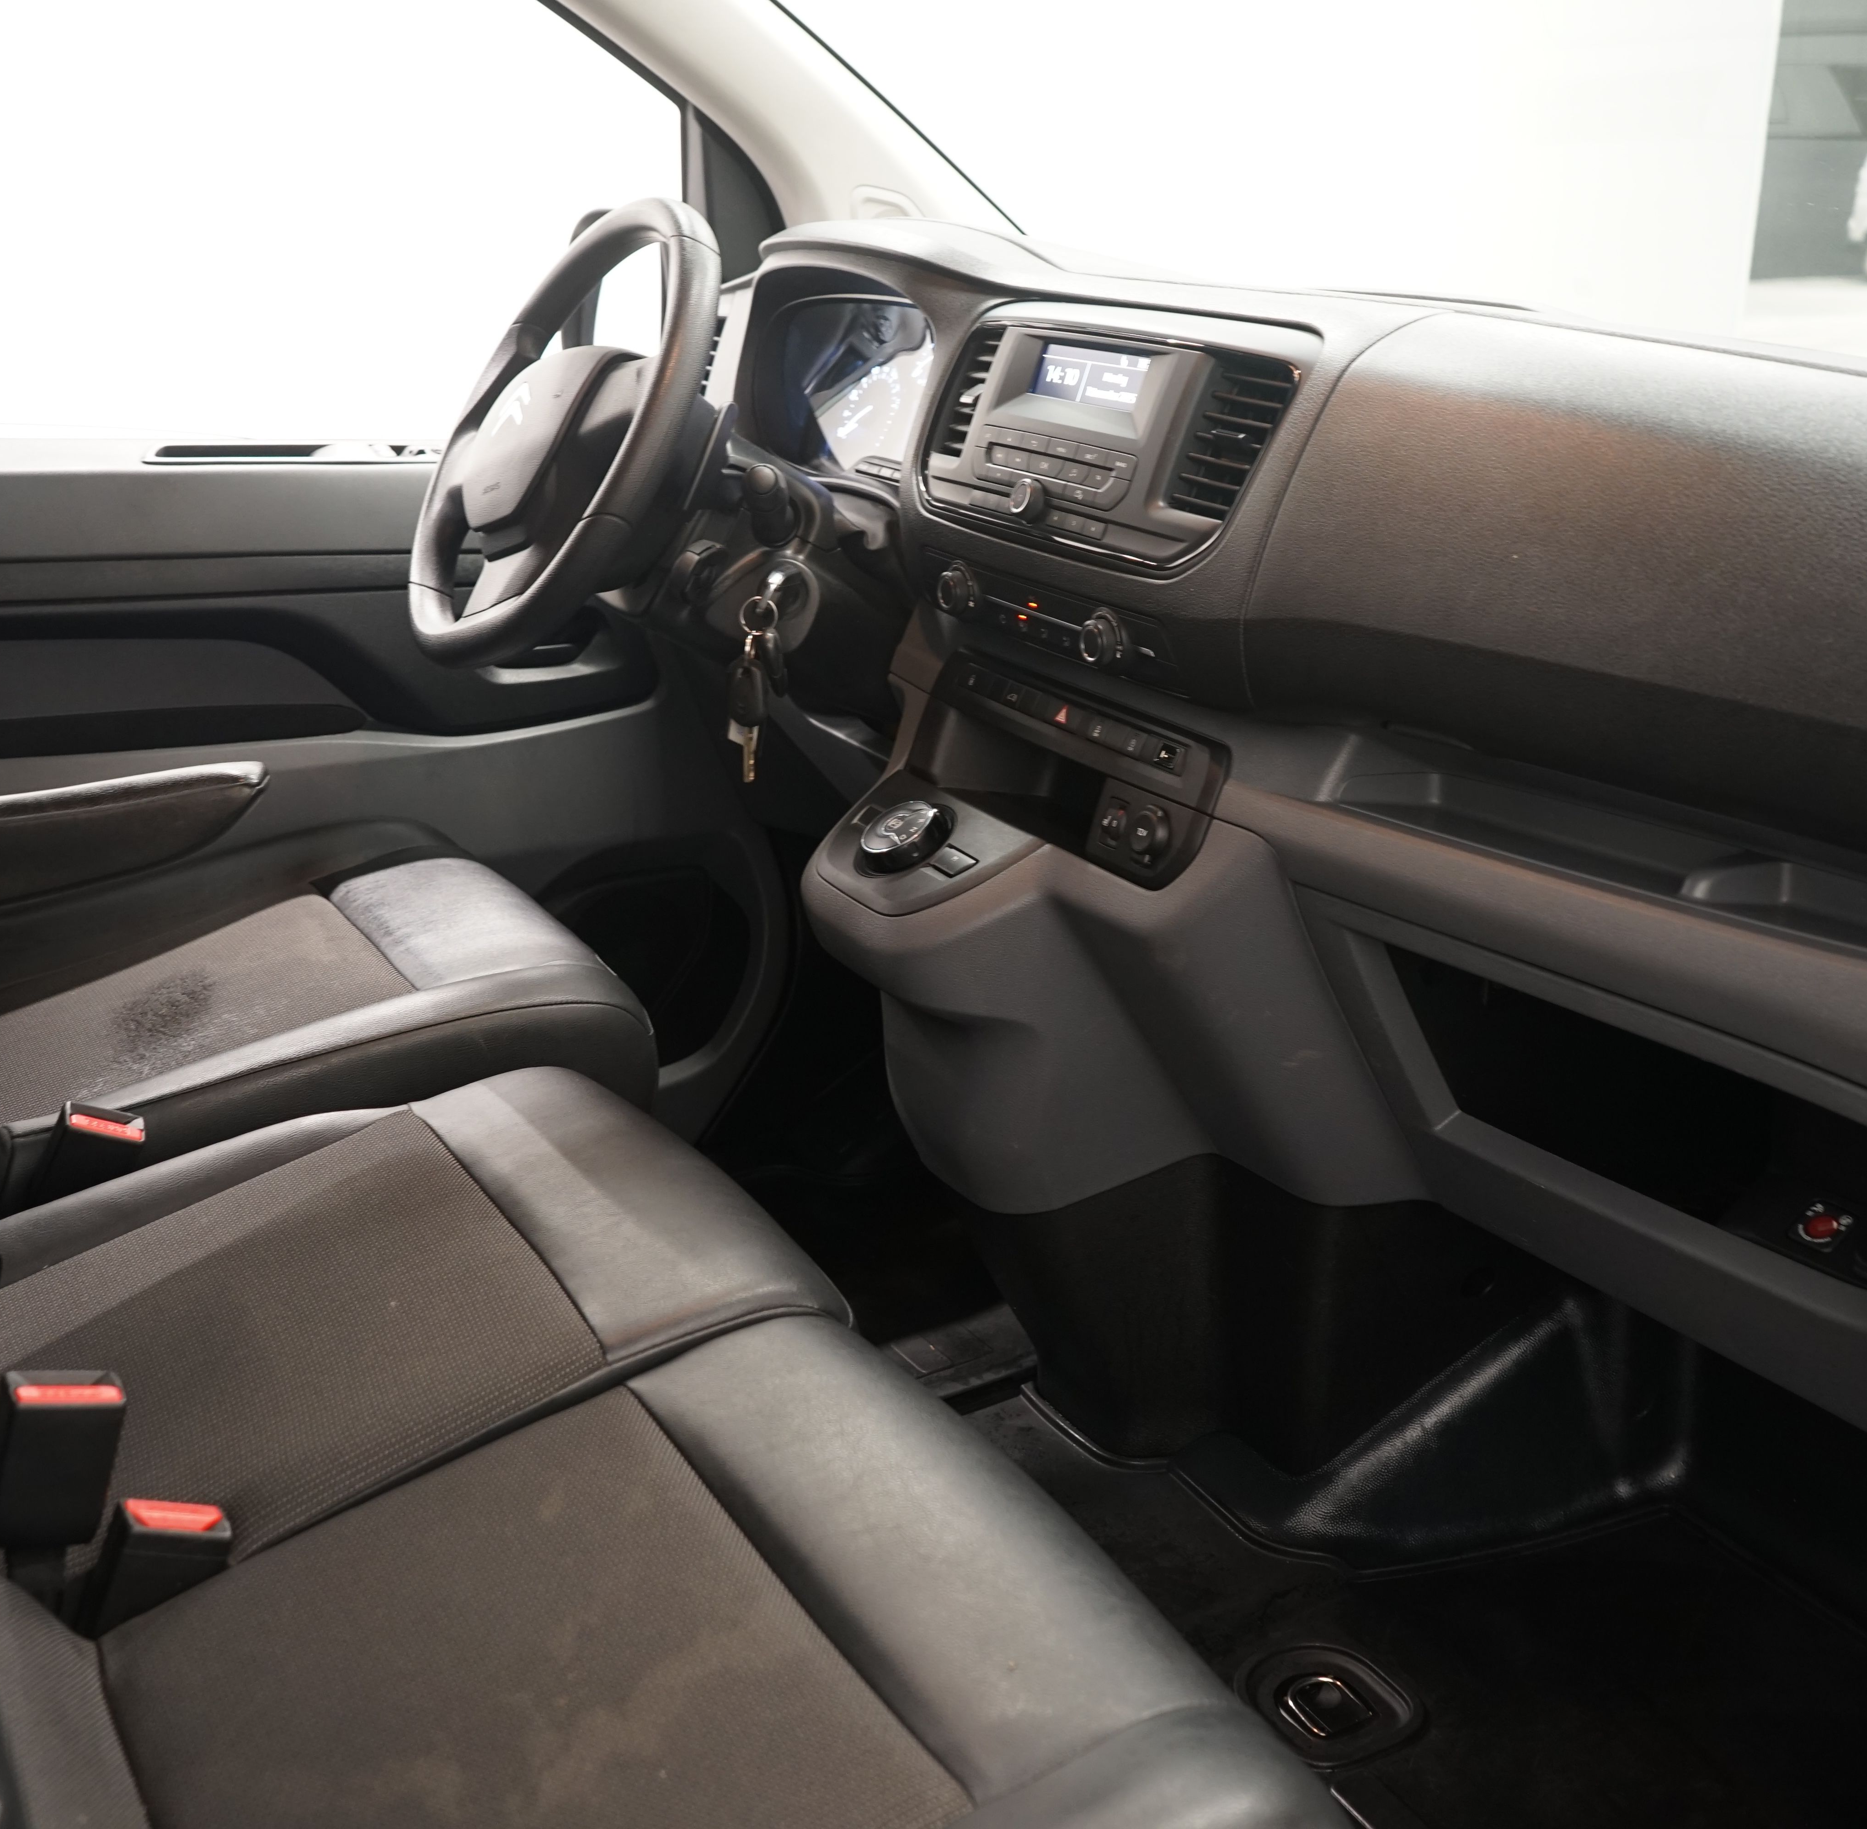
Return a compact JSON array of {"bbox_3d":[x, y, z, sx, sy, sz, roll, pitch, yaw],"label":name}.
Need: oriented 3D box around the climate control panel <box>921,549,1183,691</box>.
[{"bbox_3d":[0.069,-0.185,1.313,0.040,0.052,0.268,-22,27,-23],"label":"climate control panel"}]

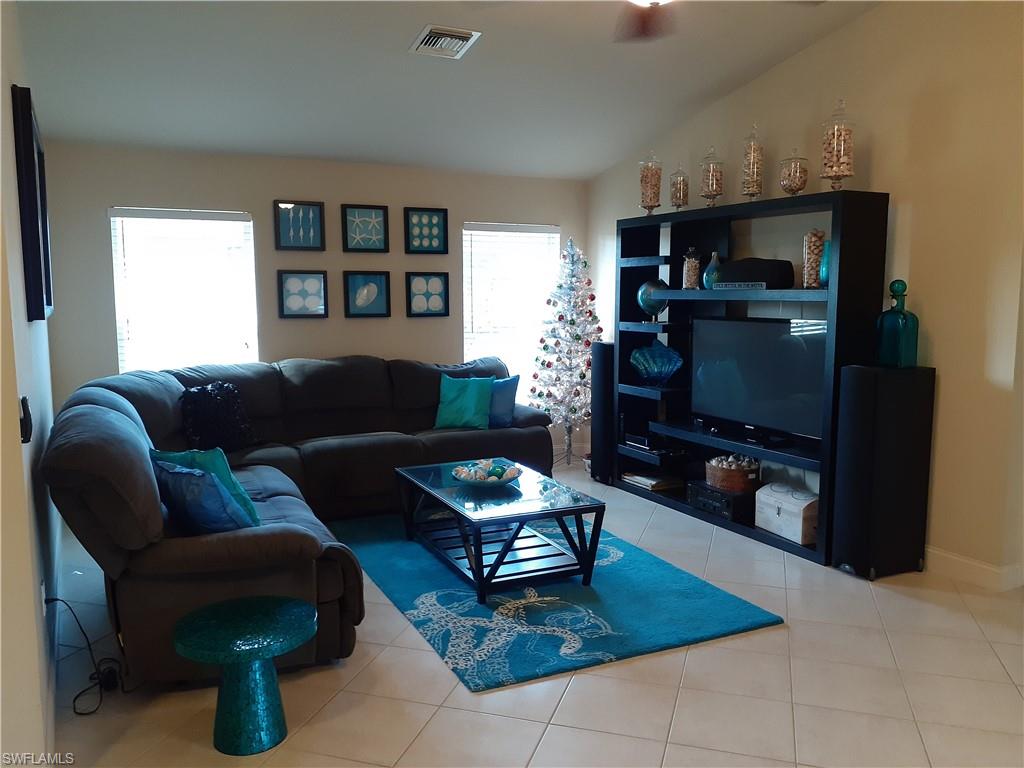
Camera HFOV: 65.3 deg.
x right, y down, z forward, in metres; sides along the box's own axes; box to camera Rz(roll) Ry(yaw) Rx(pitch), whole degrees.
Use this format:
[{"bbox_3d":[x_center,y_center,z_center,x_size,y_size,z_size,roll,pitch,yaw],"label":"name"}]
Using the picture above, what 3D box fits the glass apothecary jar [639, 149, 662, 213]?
[{"bbox_3d":[1.027,-1.471,5.925,0.172,0.508,0.172,0,7,0],"label":"glass apothecary jar"}]

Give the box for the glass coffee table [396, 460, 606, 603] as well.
[{"bbox_3d":[-0.113,0.759,4.366,0.703,0.429,1.228,-3,7,-25],"label":"glass coffee table"}]

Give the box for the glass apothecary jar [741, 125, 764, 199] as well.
[{"bbox_3d":[1.502,-1.369,5.004,0.148,0.512,0.148,0,7,0],"label":"glass apothecary jar"}]

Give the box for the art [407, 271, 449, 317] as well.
[{"bbox_3d":[-0.681,-0.718,6.456,0.356,0.357,0.036,-3,7,-27],"label":"art"}]

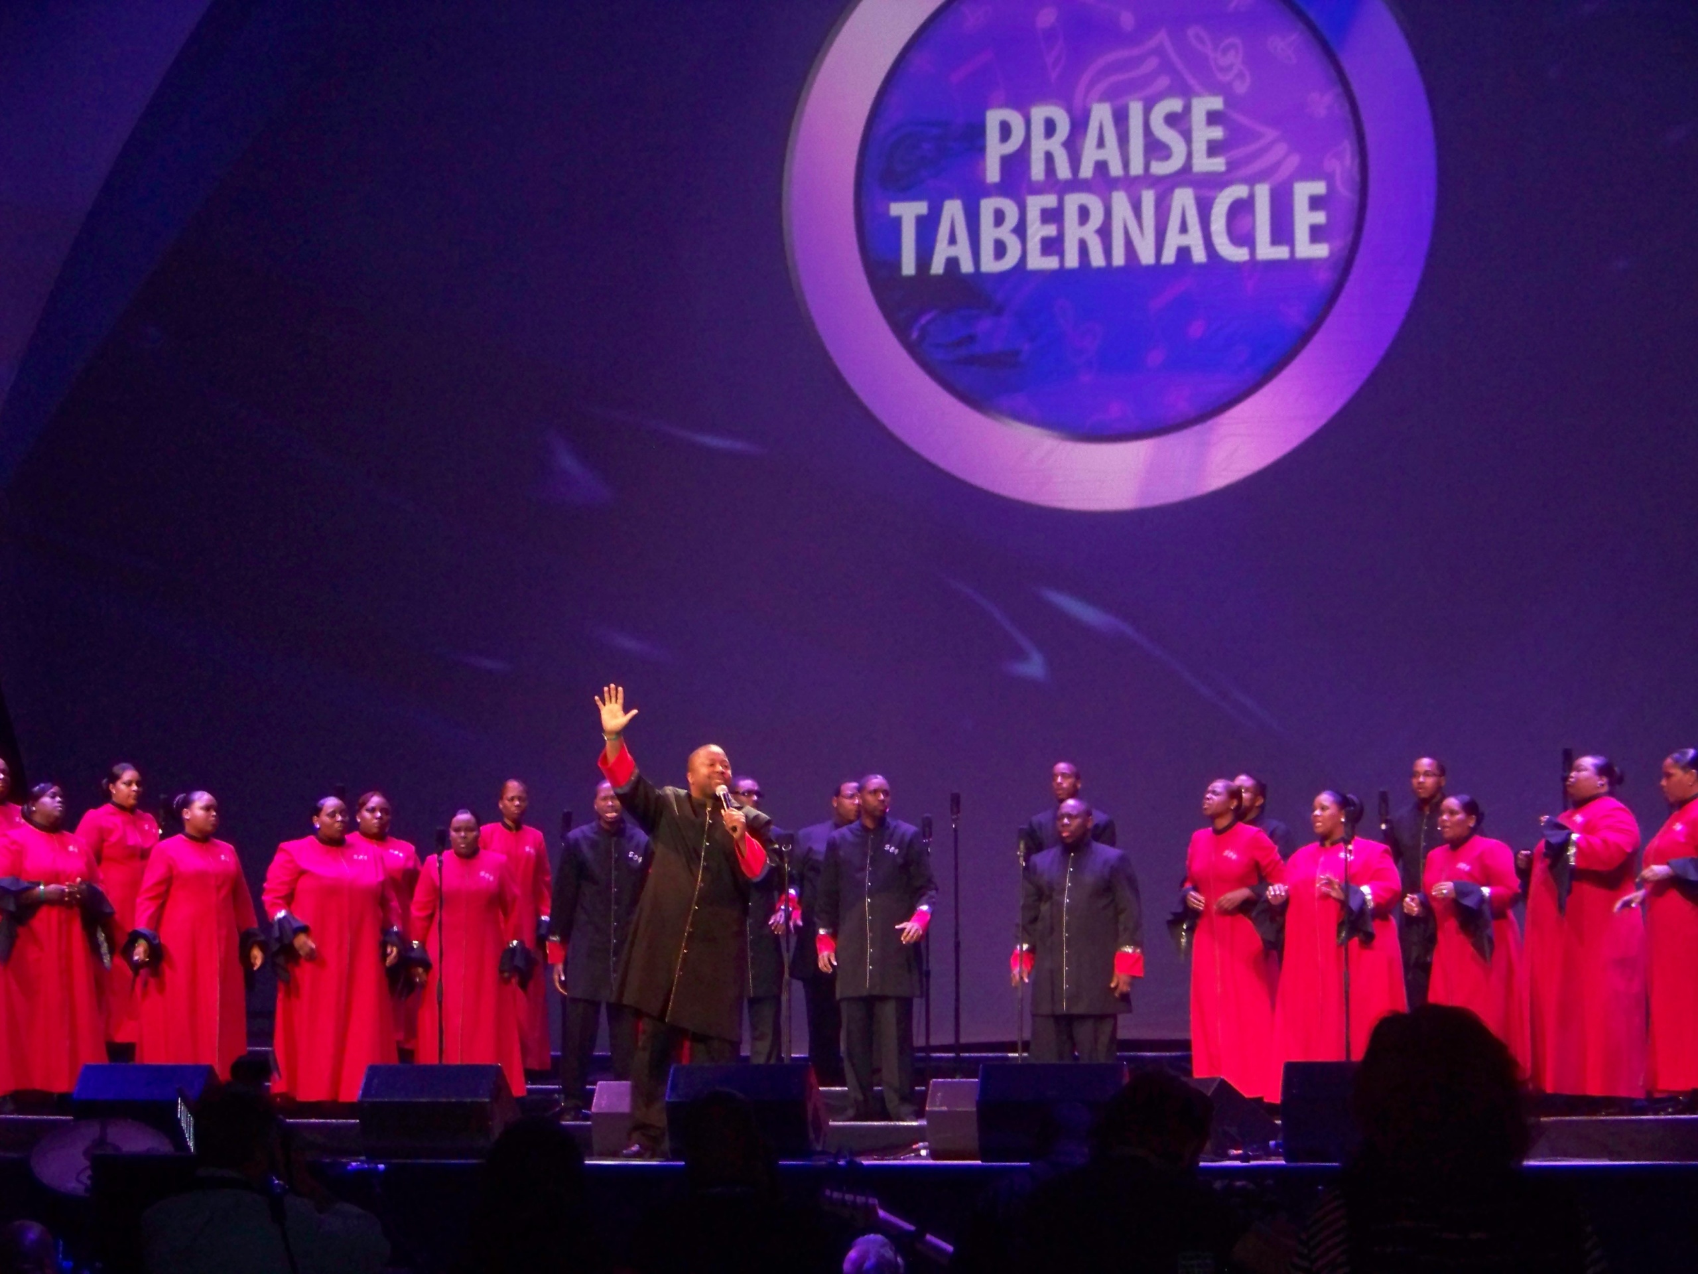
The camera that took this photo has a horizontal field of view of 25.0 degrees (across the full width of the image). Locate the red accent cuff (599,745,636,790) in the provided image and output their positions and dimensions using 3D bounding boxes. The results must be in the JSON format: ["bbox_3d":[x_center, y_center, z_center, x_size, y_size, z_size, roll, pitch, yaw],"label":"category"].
[{"bbox_3d":[-0.992,0.553,16.350,0.150,0.140,0.145,-33,26,-5],"label":"red accent cuff"}]

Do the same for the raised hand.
[{"bbox_3d":[-0.989,0.317,16.300,0.185,0.215,0.075,0,-7,-2],"label":"raised hand"}]

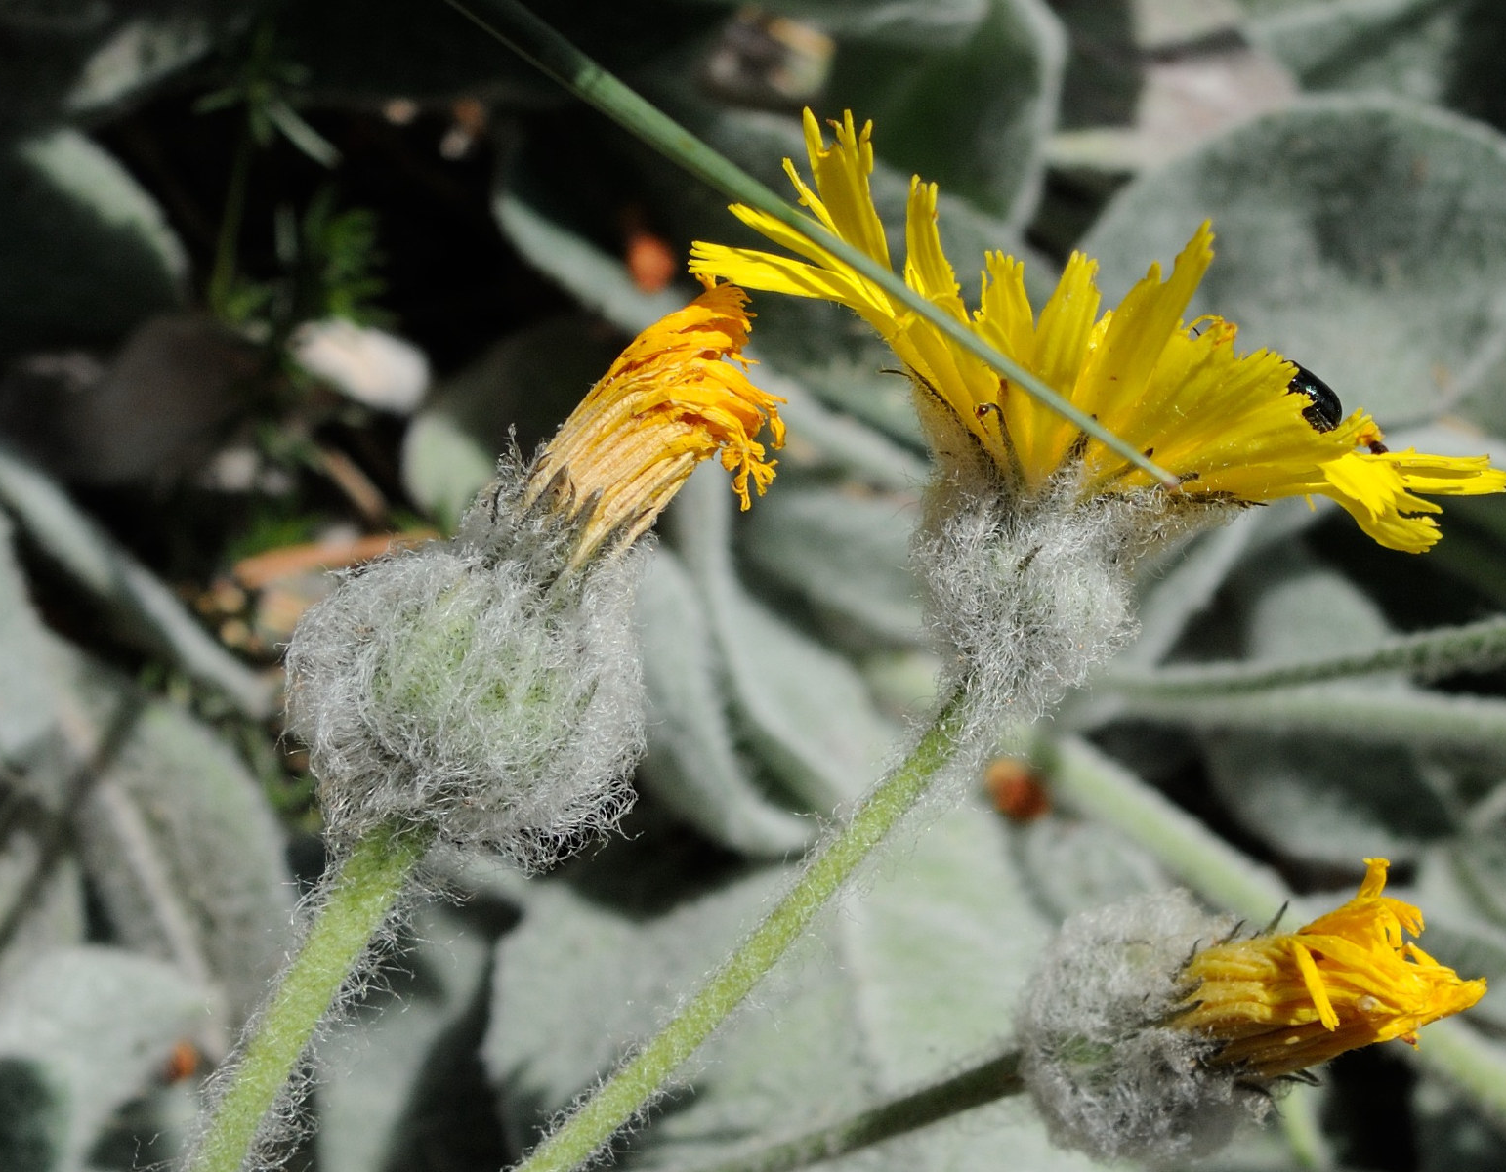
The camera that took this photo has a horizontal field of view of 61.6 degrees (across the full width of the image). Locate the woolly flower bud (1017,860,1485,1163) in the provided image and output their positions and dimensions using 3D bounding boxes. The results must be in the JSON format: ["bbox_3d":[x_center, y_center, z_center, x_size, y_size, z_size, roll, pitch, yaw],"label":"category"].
[{"bbox_3d":[0.032,0.027,0.080,0.030,0.019,0.019,-12,0,0],"label":"woolly flower bud"}]

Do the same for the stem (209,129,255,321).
[{"bbox_3d":[-0.050,-0.034,0.120,0.002,0.018,0.002,11,9,0],"label":"stem"}]

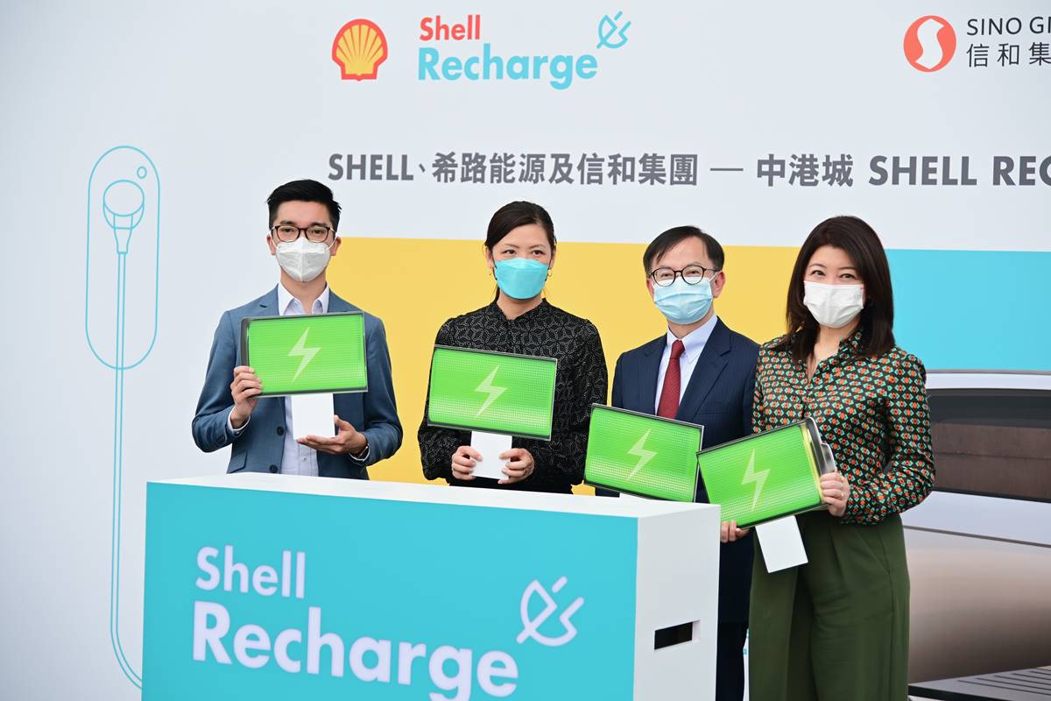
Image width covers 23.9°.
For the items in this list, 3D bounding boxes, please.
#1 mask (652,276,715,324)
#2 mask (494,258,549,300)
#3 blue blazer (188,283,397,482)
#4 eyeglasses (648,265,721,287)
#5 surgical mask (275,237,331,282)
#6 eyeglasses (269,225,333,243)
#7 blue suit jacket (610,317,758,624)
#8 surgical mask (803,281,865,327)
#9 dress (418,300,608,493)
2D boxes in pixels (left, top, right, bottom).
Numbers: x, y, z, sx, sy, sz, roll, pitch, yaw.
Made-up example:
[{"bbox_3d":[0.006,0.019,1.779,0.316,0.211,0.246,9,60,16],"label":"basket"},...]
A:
[{"bbox_3d":[0.366,-0.117,5.780,0.132,0.112,0.085,-4,1,14],"label":"mask"},{"bbox_3d":[-0.009,-0.170,5.920,0.126,0.102,0.085,1,1,-1],"label":"mask"},{"bbox_3d":[-0.556,0.205,6.000,0.500,0.720,0.340,1,1,-2],"label":"blue blazer"},{"bbox_3d":[0.373,-0.176,5.810,0.142,0.046,0.140,-4,1,16],"label":"eyeglasses"},{"bbox_3d":[-0.536,-0.218,5.980,0.133,0.109,0.085,2,1,-3],"label":"surgical mask"},{"bbox_3d":[-0.540,-0.281,6.010,0.147,0.045,0.140,2,-3,-3],"label":"eyeglasses"},{"bbox_3d":[0.387,0.280,5.820,0.480,0.720,0.310,2,1,22],"label":"blue suit jacket"},{"bbox_3d":[0.688,-0.102,5.530,0.130,0.104,0.085,6,1,7],"label":"surgical mask"},{"bbox_3d":[-0.043,0.385,5.950,0.455,1.020,0.320,2,1,13],"label":"dress"}]

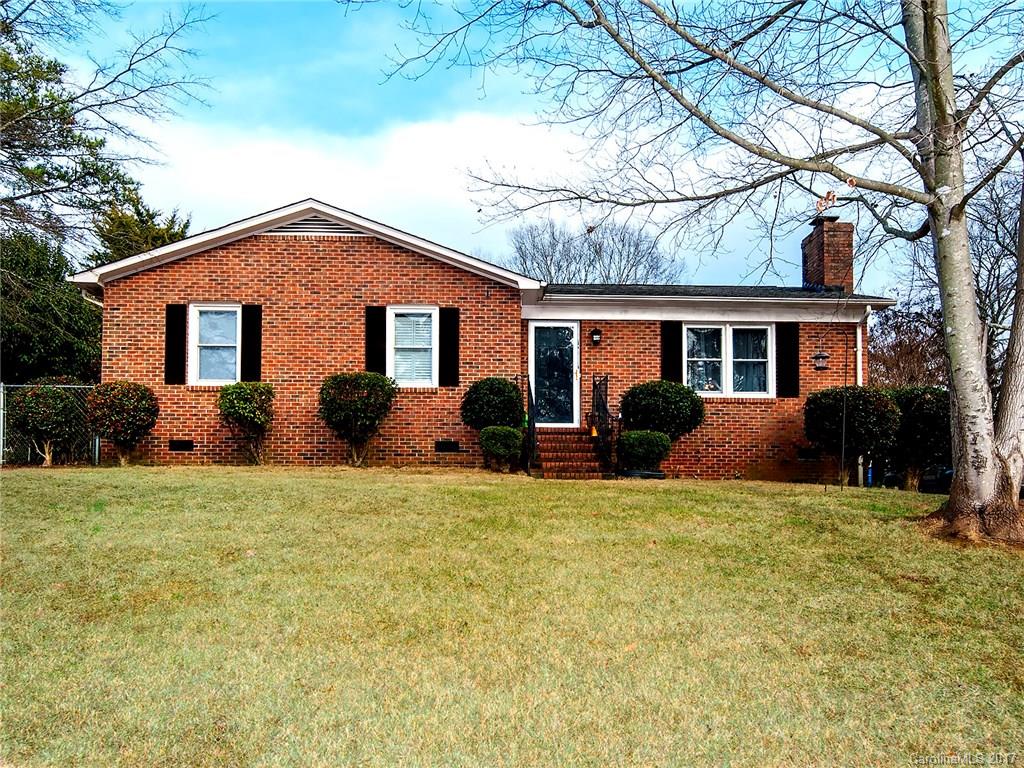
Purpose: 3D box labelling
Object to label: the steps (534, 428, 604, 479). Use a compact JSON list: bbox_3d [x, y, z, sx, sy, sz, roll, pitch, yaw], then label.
[{"bbox_3d":[0.944,1.228,13.964,1.250,0.800,2.000,0,-2,-1],"label":"steps"}]

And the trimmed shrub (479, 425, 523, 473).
[{"bbox_3d":[-0.194,1.103,12.950,0.741,0.774,0.704,0,-2,-1],"label":"trimmed shrub"}]

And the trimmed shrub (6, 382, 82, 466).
[{"bbox_3d":[-8.084,0.700,13.300,1.314,1.453,1.249,0,-2,-1],"label":"trimmed shrub"}]

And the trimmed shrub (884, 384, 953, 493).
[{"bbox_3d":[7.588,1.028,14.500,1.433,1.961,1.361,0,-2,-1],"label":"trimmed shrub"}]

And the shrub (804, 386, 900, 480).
[{"bbox_3d":[6.309,0.945,14.250,1.779,1.797,1.601,0,-2,-1],"label":"shrub"}]

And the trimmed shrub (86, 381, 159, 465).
[{"bbox_3d":[-6.761,0.677,13.350,1.250,1.475,1.187,0,-2,-1],"label":"trimmed shrub"}]

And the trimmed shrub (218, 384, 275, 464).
[{"bbox_3d":[-4.660,0.700,13.450,1.014,1.452,0.964,0,-2,-1],"label":"trimmed shrub"}]

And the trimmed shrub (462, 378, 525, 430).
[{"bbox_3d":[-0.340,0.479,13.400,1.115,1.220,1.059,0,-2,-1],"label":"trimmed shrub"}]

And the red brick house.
[{"bbox_3d":[-0.407,-0.591,18.088,15.046,5.005,9.000,0,-2,-1],"label":"red brick house"}]

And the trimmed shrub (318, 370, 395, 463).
[{"bbox_3d":[-2.682,0.616,13.350,1.354,1.632,1.218,0,-2,-1],"label":"trimmed shrub"}]

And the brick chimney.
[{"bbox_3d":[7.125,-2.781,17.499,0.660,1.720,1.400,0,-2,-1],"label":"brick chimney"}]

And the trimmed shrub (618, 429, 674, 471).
[{"bbox_3d":[2.343,1.176,13.500,0.948,0.720,0.853,0,-2,-1],"label":"trimmed shrub"}]

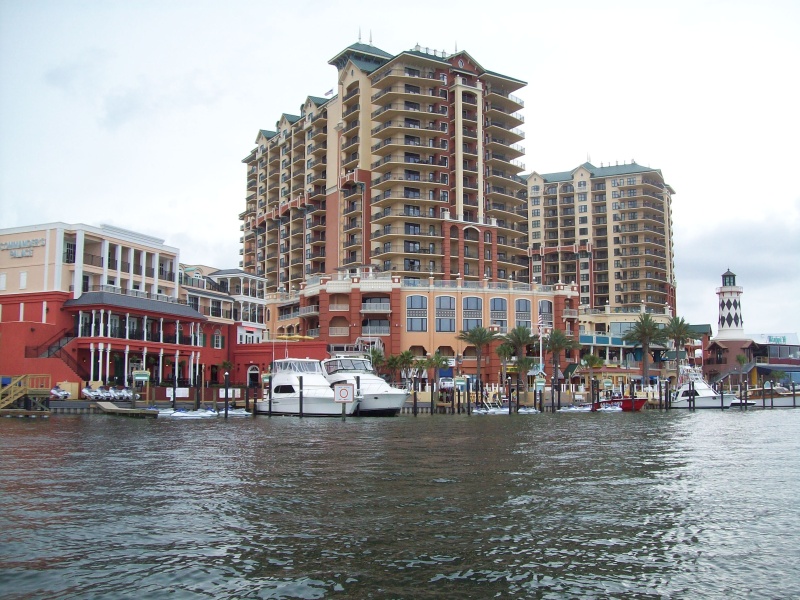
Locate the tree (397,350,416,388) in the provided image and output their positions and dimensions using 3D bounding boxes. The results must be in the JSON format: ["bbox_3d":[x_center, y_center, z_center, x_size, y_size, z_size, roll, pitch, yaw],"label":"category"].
[{"bbox_3d":[0.787,8.525,100.682,2.300,4.830,2.300,0,-6,0],"label":"tree"}]

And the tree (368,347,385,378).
[{"bbox_3d":[-2.872,8.304,101.695,2.100,5.240,2.100,0,-6,0],"label":"tree"}]

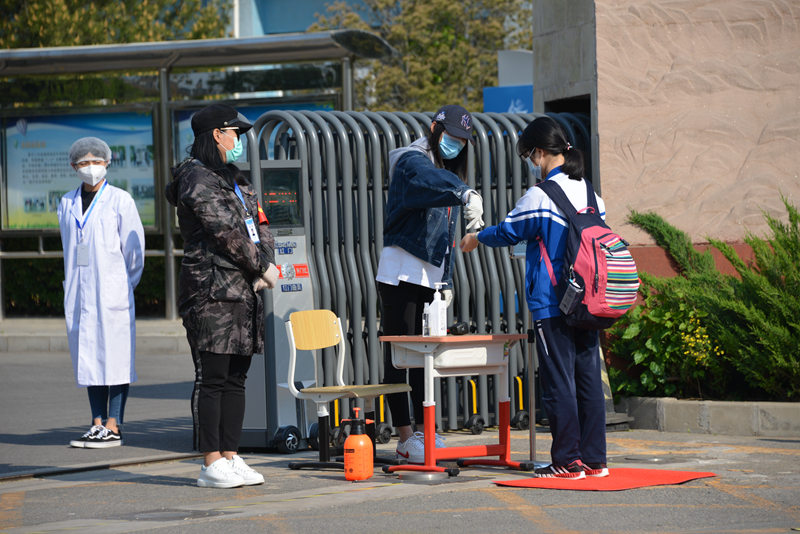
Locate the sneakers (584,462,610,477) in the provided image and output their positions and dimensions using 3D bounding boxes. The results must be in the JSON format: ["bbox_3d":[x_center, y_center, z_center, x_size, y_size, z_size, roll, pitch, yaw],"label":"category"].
[{"bbox_3d":[0.831,0.891,16.930,0.260,0.100,0.095,-1,1,32],"label":"sneakers"}]

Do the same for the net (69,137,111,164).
[{"bbox_3d":[-1.609,-0.602,19.620,0.215,0.165,0.230,-1,1,-1],"label":"net"}]

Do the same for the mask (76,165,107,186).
[{"bbox_3d":[-1.592,-0.472,19.500,0.150,0.115,0.090,-1,1,-1],"label":"mask"}]

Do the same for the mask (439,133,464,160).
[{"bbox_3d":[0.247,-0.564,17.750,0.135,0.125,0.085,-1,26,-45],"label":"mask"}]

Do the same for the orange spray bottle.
[{"bbox_3d":[-0.187,0.786,16.800,0.165,0.318,0.130,0,1,3],"label":"orange spray bottle"}]

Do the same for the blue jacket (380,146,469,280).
[{"bbox_3d":[0.119,-0.227,17.650,0.380,0.640,0.420,-1,1,33],"label":"blue jacket"}]

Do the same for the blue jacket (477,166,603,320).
[{"bbox_3d":[0.645,-0.103,17.280,0.530,0.690,0.470,1,1,44],"label":"blue jacket"}]

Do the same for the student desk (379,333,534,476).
[{"bbox_3d":[0.247,0.622,17.194,0.420,0.624,0.600,1,1,41],"label":"student desk"}]

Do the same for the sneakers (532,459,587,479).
[{"bbox_3d":[0.710,0.894,16.760,0.260,0.100,0.095,-1,1,22],"label":"sneakers"}]

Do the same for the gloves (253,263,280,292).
[{"bbox_3d":[-0.575,0.045,16.330,0.125,0.135,0.140,0,1,17],"label":"gloves"}]

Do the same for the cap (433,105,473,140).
[{"bbox_3d":[0.253,-0.664,17.550,0.175,0.140,0.240,-1,25,-44],"label":"cap"}]

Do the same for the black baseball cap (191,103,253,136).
[{"bbox_3d":[-0.770,-0.637,16.400,0.268,0.140,0.180,0,1,6],"label":"black baseball cap"}]

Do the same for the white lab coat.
[{"bbox_3d":[-1.556,0.086,19.630,0.440,1.070,0.300,-1,1,25],"label":"white lab coat"}]

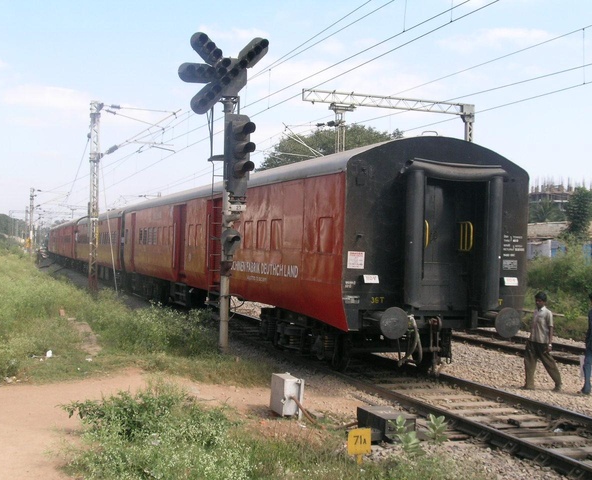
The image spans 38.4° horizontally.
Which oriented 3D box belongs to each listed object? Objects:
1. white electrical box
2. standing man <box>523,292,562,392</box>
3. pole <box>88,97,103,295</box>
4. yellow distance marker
[{"bbox_3d":[-0.128,2.227,12.100,0.290,0.540,0.570,2,0,-19],"label":"white electrical box"},{"bbox_3d":[4.266,1.760,14.750,0.600,1.710,0.470,1,0,-17],"label":"standing man"},{"bbox_3d":[-8.579,-1.814,36.300,0.450,8.350,0.320,1,0,-19],"label":"pole"},{"bbox_3d":[0.694,2.309,9.450,0.275,0.430,0.040,1,0,-19],"label":"yellow distance marker"}]

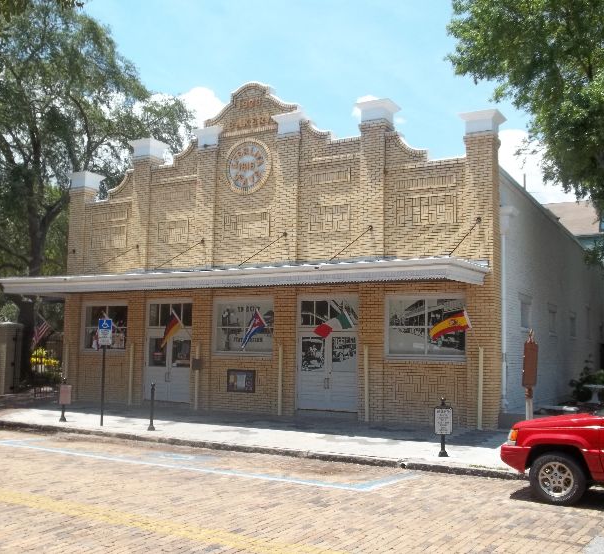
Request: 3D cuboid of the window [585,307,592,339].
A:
[{"bbox_3d":[12.634,2.039,31.050,0.150,1.420,1.250,-2,-7,29],"label":"window"}]

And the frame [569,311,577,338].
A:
[{"bbox_3d":[10.287,1.847,26.756,0.160,1.020,1.500,-3,-7,29],"label":"frame"}]

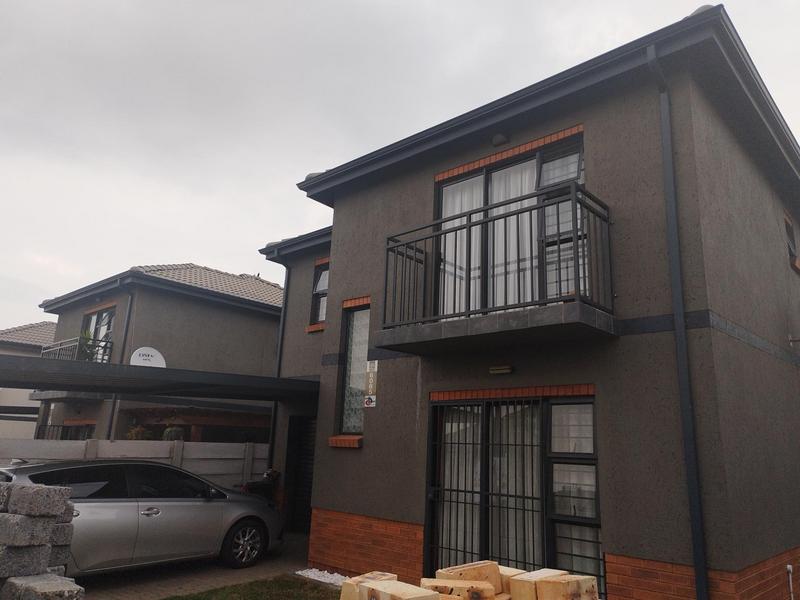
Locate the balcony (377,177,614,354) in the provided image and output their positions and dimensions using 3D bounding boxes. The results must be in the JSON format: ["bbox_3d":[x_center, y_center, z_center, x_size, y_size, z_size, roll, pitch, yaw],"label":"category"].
[{"bbox_3d":[0.925,-0.192,6.411,2.490,1.320,0.800,-11,-19,42],"label":"balcony"}]

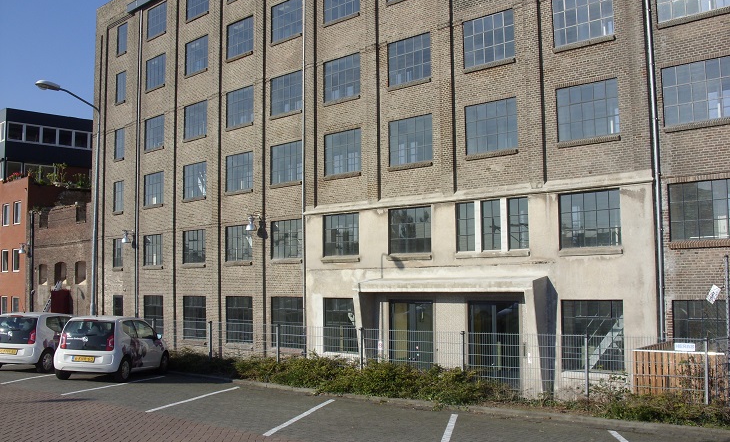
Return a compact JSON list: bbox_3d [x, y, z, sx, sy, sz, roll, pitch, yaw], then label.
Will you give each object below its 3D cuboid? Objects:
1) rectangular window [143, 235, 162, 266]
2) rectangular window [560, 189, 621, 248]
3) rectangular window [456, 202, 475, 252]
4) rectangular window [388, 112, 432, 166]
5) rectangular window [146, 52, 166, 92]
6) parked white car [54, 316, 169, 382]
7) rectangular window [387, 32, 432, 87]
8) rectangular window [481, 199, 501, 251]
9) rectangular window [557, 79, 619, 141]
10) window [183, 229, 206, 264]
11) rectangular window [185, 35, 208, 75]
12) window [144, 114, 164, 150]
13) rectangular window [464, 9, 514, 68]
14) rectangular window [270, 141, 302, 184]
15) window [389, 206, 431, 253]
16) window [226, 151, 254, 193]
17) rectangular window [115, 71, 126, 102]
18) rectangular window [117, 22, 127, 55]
[{"bbox_3d":[-9.769,1.339,36.807,0.150,1.438,1.812,4,-6,-44],"label":"rectangular window"},{"bbox_3d":[5.672,-0.045,20.171,0.140,1.408,1.758,4,-6,-44],"label":"rectangular window"},{"bbox_3d":[2.866,0.162,22.883,0.140,1.388,0.646,4,-6,-45],"label":"rectangular window"},{"bbox_3d":[1.375,-2.477,24.549,0.140,1.430,1.759,4,-6,-45],"label":"rectangular window"},{"bbox_3d":[-9.813,-6.959,37.480,0.150,1.472,1.812,4,-6,-44],"label":"rectangular window"},{"bbox_3d":[-5.926,3.010,19.218,1.680,1.490,3.540,1,-7,8],"label":"parked white car"},{"bbox_3d":[1.416,-4.962,24.844,0.160,1.426,1.788,3,-6,-44],"label":"rectangular window"},{"bbox_3d":[3.516,0.125,22.377,0.140,1.408,0.645,4,-6,-44],"label":"rectangular window"},{"bbox_3d":[5.604,-2.773,20.287,0.140,1.430,1.752,4,-6,-45],"label":"rectangular window"},{"bbox_3d":[-7.318,1.123,34.224,0.150,1.438,1.815,4,-6,-44],"label":"window"},{"bbox_3d":[-7.041,-6.969,33.838,0.160,1.453,1.782,3,-6,-44],"label":"rectangular window"},{"bbox_3d":[-9.421,-3.978,36.133,0.160,1.426,1.767,3,-6,-44],"label":"window"},{"bbox_3d":[3.531,-5.165,22.763,0.140,1.430,1.783,4,-6,-44],"label":"rectangular window"},{"bbox_3d":[-2.837,-2.088,28.835,0.140,1.430,1.798,4,-6,-43],"label":"rectangular window"},{"bbox_3d":[1.375,0.283,24.582,0.140,1.408,1.780,4,-6,-44],"label":"window"},{"bbox_3d":[-4.871,-1.912,31.282,0.140,1.450,1.772,4,-6,-44],"label":"window"},{"bbox_3d":[-11.886,-6.483,38.963,0.140,1.424,0.974,4,-6,-43],"label":"rectangular window"},{"bbox_3d":[-11.832,-8.865,39.052,0.140,1.420,0.979,4,-6,-44],"label":"rectangular window"}]

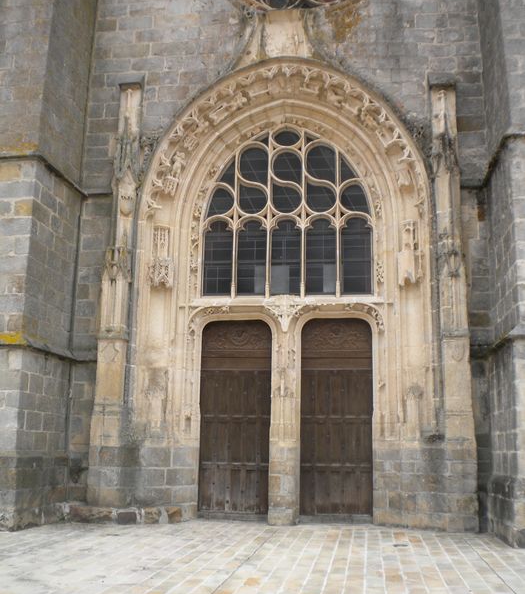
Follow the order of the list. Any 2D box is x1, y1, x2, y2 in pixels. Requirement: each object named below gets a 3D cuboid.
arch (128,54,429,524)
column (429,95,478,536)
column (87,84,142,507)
[{"bbox_3d":[0.434,-0.317,14.382,5.950,9.450,1.050,0,-11,6],"label":"arch"},{"bbox_3d":[3.655,-0.090,13.737,0.580,8.850,0.500,0,-11,6],"label":"column"},{"bbox_3d":[-2.925,-0.231,14.465,0.620,8.700,0.500,0,-11,6],"label":"column"}]

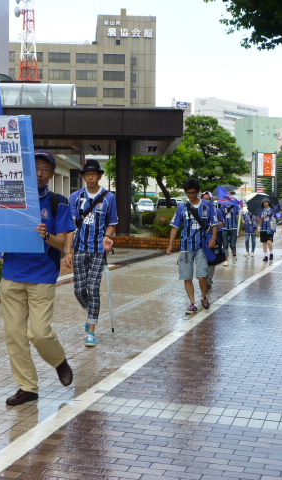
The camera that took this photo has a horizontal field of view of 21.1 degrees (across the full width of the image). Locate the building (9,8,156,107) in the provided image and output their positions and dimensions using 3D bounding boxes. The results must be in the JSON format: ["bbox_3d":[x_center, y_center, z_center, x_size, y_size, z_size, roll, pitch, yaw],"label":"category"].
[{"bbox_3d":[-14.783,-26.625,166.239,34.000,42.500,15.000,0,2,-8],"label":"building"}]

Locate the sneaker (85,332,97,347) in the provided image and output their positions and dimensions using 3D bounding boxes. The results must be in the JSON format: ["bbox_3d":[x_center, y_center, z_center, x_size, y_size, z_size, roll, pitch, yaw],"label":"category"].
[{"bbox_3d":[-0.484,0.953,7.413,0.105,0.120,0.280,0,2,7],"label":"sneaker"}]

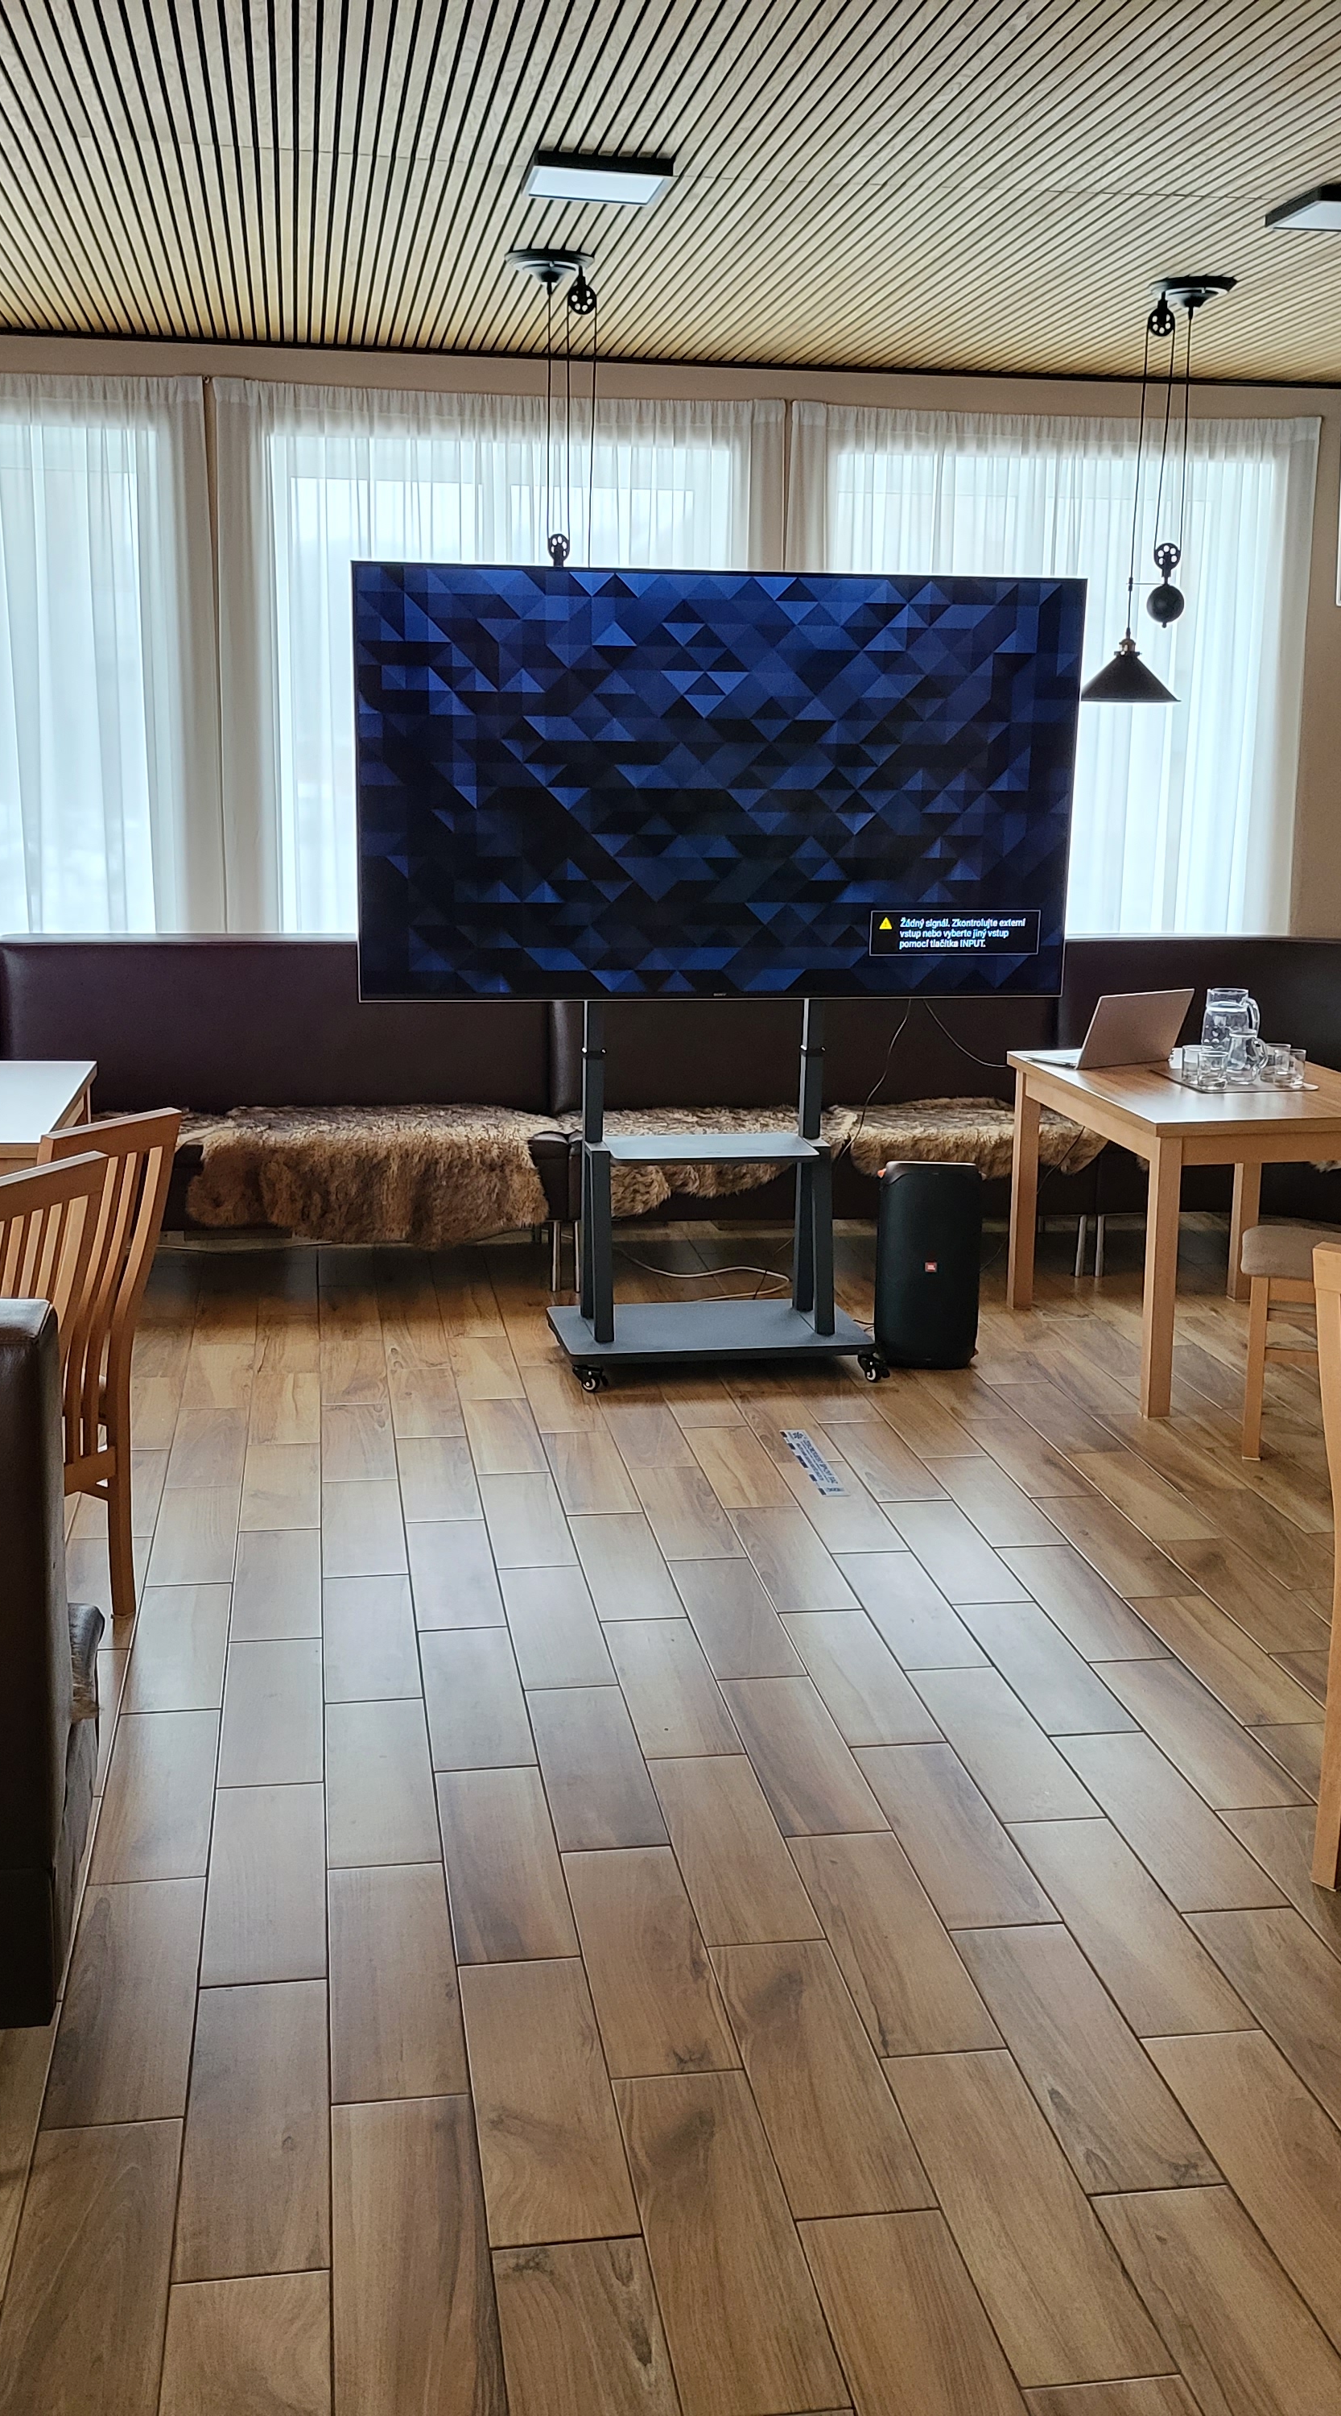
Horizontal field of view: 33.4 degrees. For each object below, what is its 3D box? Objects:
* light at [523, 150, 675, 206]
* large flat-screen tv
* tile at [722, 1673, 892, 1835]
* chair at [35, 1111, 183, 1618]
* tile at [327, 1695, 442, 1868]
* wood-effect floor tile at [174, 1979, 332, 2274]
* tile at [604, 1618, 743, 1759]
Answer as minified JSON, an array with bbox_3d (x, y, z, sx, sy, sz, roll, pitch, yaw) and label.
[{"bbox_3d":[-0.158,-2.167,4.699,0.280,0.035,0.280,-1,12,-9],"label":"light"},{"bbox_3d":[0.137,-1.081,5.769,1.884,1.087,0.060,-1,13,-9],"label":"large flat-screen tv"},{"bbox_3d":[0.218,0.928,3.800,0.173,0.010,0.600,-1,12,-9],"label":"tile"},{"bbox_3d":[-1.222,0.313,4.129,0.580,1.000,0.400,7,13,28],"label":"chair"},{"bbox_3d":[-0.479,0.943,3.688,0.173,0.010,0.600,-1,12,-9],"label":"tile"},{"bbox_3d":[-0.511,1.134,2.779,0.173,0.010,0.600,-1,12,-9],"label":"wood-effect floor tile"},{"bbox_3d":[-0.002,0.871,4.066,0.173,0.010,0.600,-1,12,-9],"label":"tile"}]

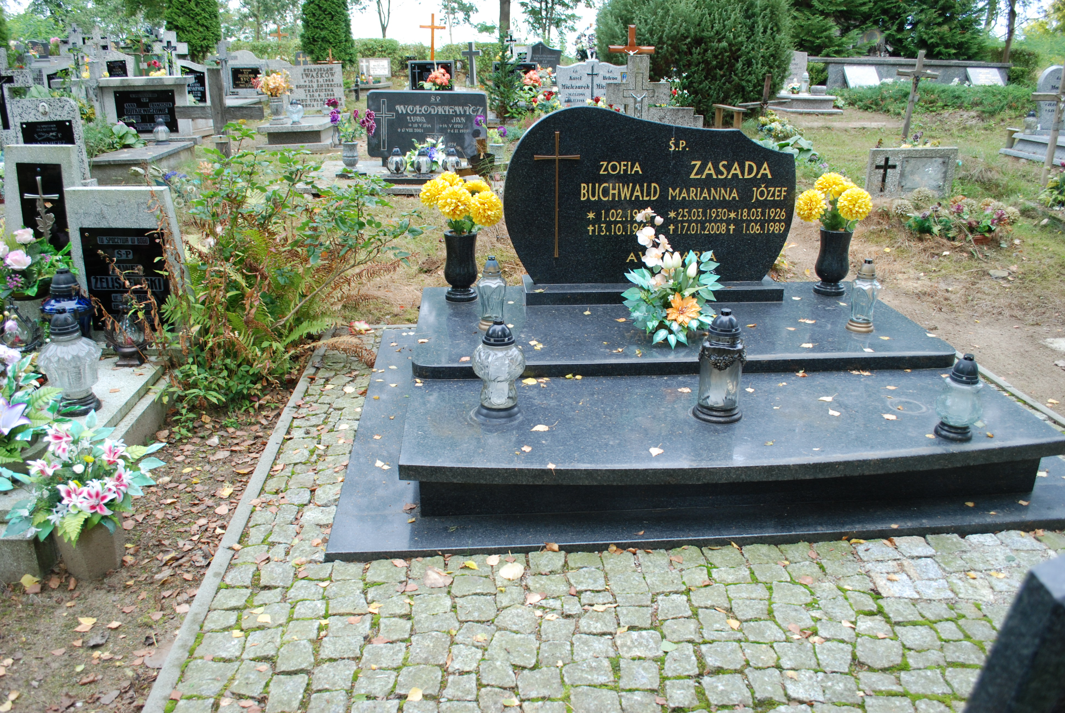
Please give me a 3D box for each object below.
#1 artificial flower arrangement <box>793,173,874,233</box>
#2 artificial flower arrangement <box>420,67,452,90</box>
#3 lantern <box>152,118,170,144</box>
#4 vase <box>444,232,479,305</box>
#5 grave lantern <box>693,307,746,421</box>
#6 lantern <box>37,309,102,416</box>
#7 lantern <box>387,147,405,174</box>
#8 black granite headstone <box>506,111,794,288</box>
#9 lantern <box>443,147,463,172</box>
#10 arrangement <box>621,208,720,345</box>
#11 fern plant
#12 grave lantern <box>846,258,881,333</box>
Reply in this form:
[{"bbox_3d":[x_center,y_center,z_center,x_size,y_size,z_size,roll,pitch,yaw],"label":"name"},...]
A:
[{"bbox_3d":[1.334,-0.686,3.545,0.330,0.260,0.290,-1,22,-4],"label":"artificial flower arrangement"},{"bbox_3d":[-1.562,-4.516,13.000,0.500,0.360,0.380,-1,22,-5],"label":"artificial flower arrangement"},{"bbox_3d":[-3.908,-2.370,8.423,0.185,0.265,0.185,-1,22,-4],"label":"lantern"},{"bbox_3d":[-0.331,-0.417,3.705,0.152,0.302,0.152,-1,21,-5],"label":"vase"},{"bbox_3d":[0.604,0.021,2.559,0.160,0.360,0.160,-1,22,-4],"label":"grave lantern"},{"bbox_3d":[-1.615,0.014,2.791,0.200,0.365,0.200,-1,21,-5],"label":"lantern"},{"bbox_3d":[-1.280,-1.840,7.537,0.185,0.260,0.185,-1,22,-4],"label":"lantern"},{"bbox_3d":[0.597,-0.825,4.124,1.496,0.889,0.085,-1,22,-5],"label":"black granite headstone"},{"bbox_3d":[-0.760,-1.843,7.559,0.185,0.260,0.185,-1,22,-4],"label":"lantern"},{"bbox_3d":[0.556,-0.323,3.209,0.400,0.500,0.340,-1,21,-5],"label":"arrangement"},{"bbox_3d":[-0.989,-0.431,3.308,1.080,1.020,0.950,-1,22,-4],"label":"fern plant"},{"bbox_3d":[1.393,-0.256,3.345,0.120,0.295,0.120,-1,21,-5],"label":"grave lantern"}]

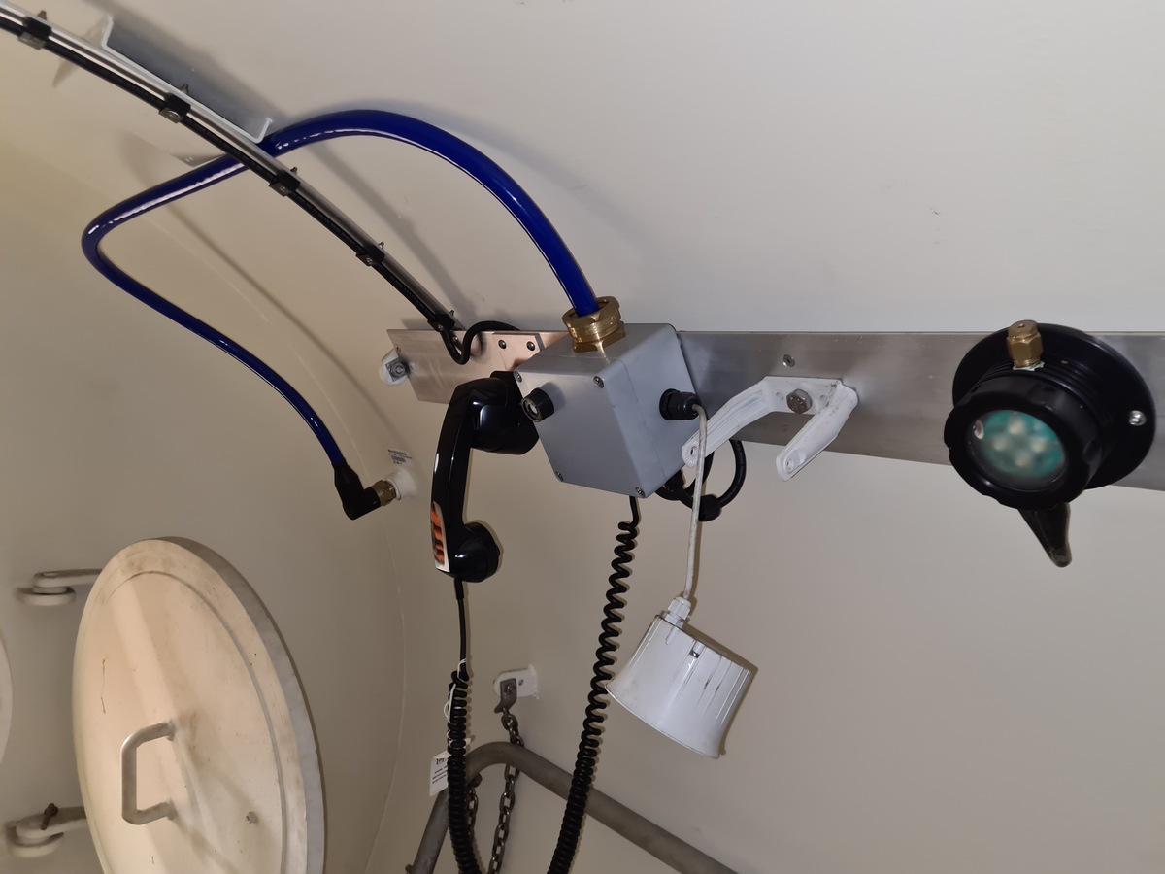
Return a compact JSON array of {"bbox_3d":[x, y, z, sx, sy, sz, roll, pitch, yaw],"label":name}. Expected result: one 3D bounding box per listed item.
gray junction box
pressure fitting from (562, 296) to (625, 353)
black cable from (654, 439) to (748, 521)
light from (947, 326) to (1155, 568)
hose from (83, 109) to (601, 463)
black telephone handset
[{"bbox_3d":[0.028,-0.026,0.779,0.090,0.119,0.120,-37,28,-32],"label":"gray junction box"},{"bbox_3d":[0.011,-0.096,0.756,0.050,0.029,0.052,-18,24,8],"label":"pressure fitting"},{"bbox_3d":[0.108,0.038,0.795,0.047,0.077,0.076,-2,7,-41],"label":"black cable"},{"bbox_3d":[0.272,0.009,0.531,0.060,0.172,0.115,-37,28,-32],"label":"light"},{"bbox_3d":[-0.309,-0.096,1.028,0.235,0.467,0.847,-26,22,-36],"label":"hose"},{"bbox_3d":[-0.104,0.041,0.890,0.075,0.205,0.055,-1,7,-41],"label":"black telephone handset"}]

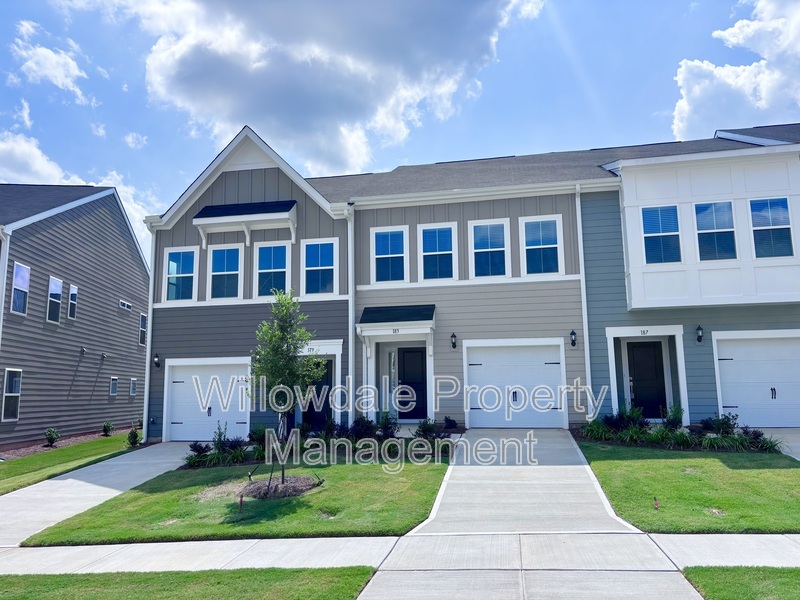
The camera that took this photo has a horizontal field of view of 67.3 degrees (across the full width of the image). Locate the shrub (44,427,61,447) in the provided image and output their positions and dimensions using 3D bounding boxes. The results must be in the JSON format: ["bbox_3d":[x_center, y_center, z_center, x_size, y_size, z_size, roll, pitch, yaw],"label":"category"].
[{"bbox_3d":[-11.200,4.399,19.366,0.520,0.630,0.520,-2,-8,12],"label":"shrub"}]

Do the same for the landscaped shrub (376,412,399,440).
[{"bbox_3d":[-0.300,3.031,14.398,0.520,0.620,0.500,-3,-9,10],"label":"landscaped shrub"}]

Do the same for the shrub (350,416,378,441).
[{"bbox_3d":[-0.856,3.098,14.489,0.660,0.560,0.620,-3,-9,10],"label":"shrub"}]

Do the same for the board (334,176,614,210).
[{"bbox_3d":[1.984,-2.887,16.622,7.747,0.246,0.280,-2,-8,12],"label":"board"}]

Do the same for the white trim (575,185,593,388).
[{"bbox_3d":[4.805,-0.111,15.620,0.160,5.600,0.100,-3,-9,10],"label":"white trim"}]

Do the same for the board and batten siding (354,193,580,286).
[{"bbox_3d":[1.744,-1.614,16.661,6.183,2.257,0.100,-2,-8,12],"label":"board and batten siding"}]

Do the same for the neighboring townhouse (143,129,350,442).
[{"bbox_3d":[-3.460,0.090,22.066,6.200,9.100,11.000,-3,-9,10],"label":"neighboring townhouse"}]

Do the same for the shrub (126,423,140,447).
[{"bbox_3d":[-7.388,3.728,16.658,0.400,0.620,0.400,-2,-8,12],"label":"shrub"}]

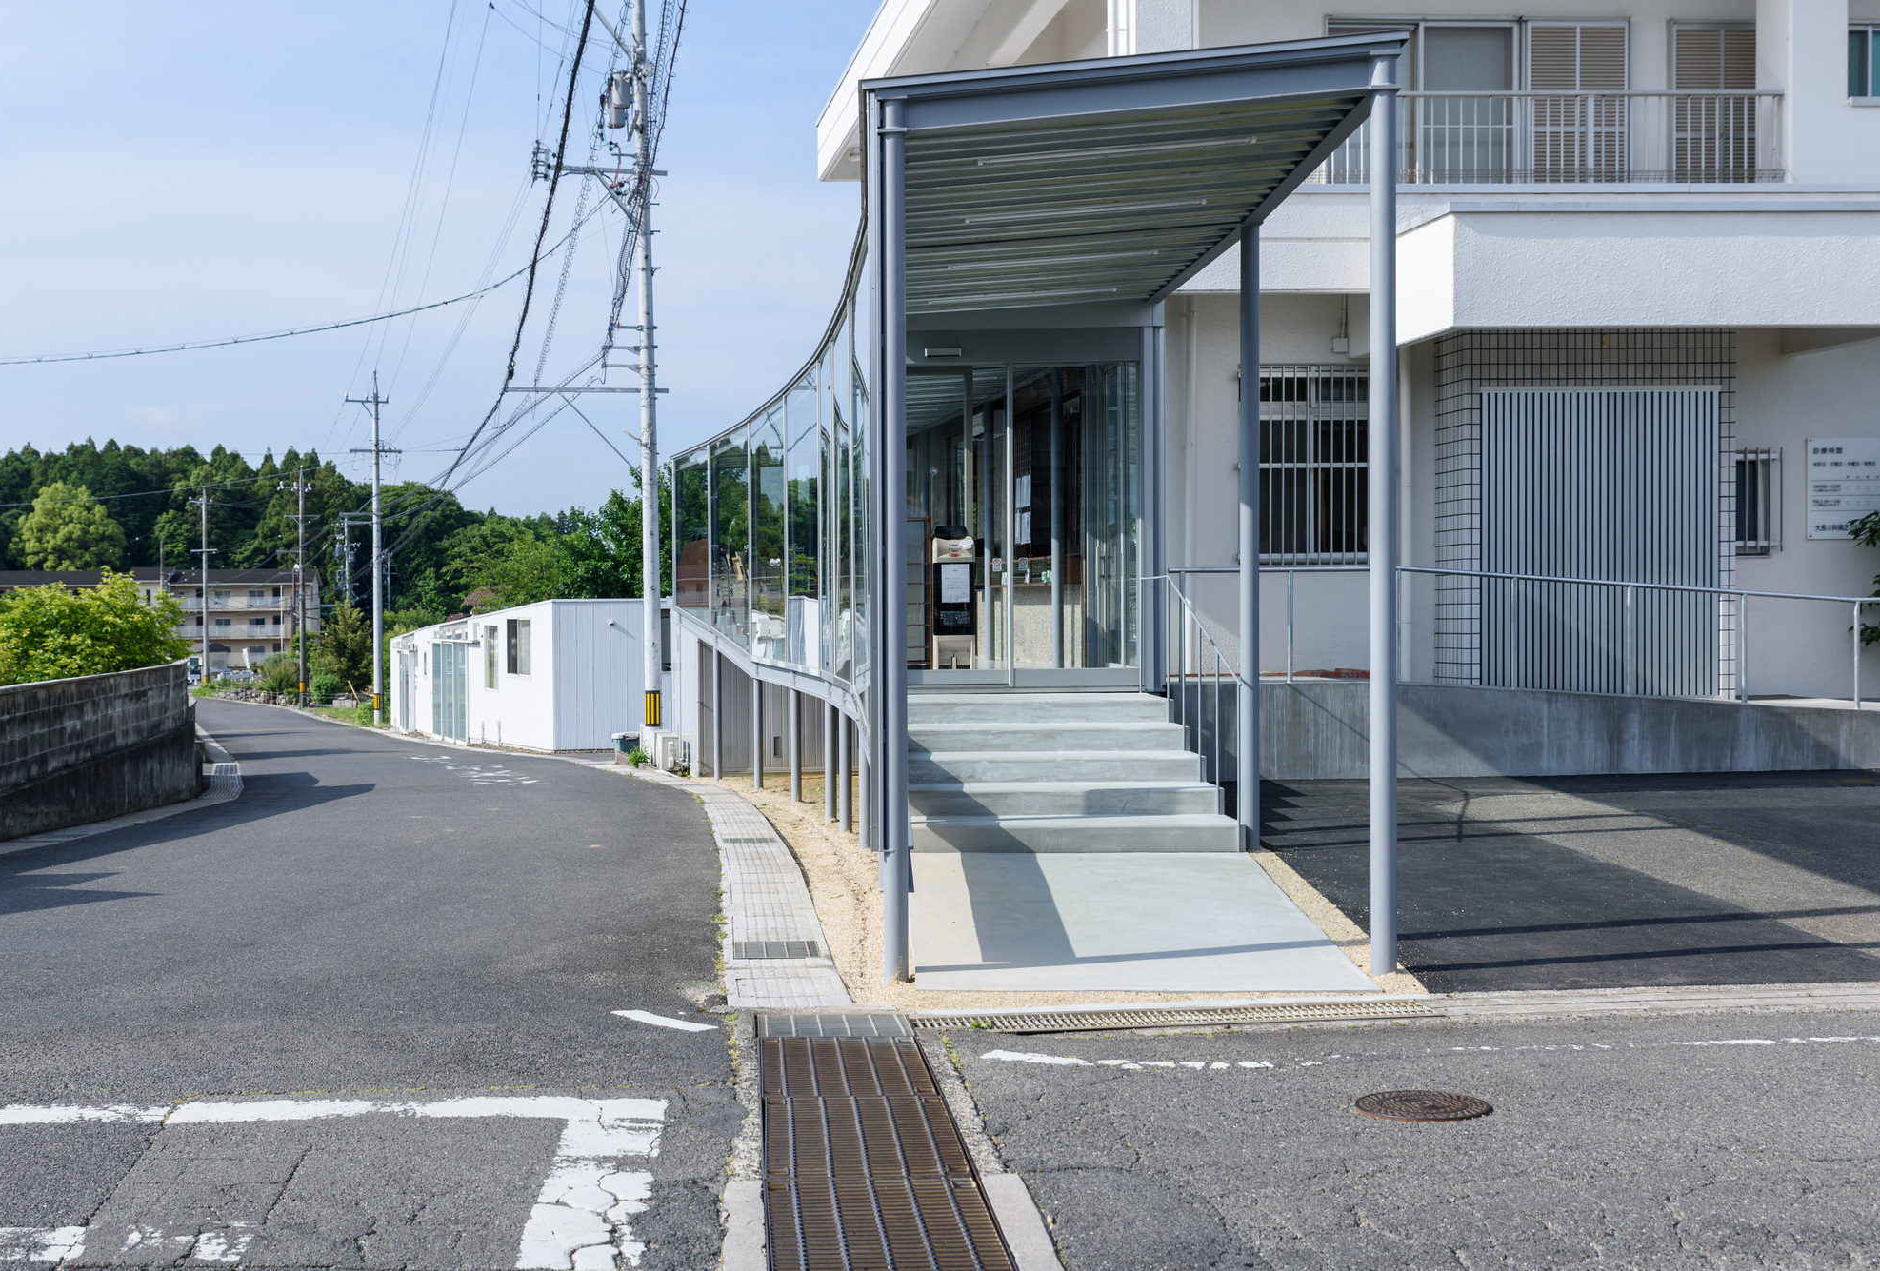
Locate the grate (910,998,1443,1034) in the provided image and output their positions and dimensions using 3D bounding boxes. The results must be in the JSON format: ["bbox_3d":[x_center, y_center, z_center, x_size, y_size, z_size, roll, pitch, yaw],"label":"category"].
[{"bbox_3d":[0.916,1.497,7.450,2.060,0.040,0.350,-1,-1,-3],"label":"grate"}]

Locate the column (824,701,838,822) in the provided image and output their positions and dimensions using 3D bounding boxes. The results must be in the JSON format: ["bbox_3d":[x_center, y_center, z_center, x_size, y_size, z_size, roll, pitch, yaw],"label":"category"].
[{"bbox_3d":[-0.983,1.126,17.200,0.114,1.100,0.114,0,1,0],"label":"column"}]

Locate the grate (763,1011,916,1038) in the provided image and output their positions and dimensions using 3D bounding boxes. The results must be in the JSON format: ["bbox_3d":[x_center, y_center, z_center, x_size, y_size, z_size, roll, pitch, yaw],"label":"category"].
[{"bbox_3d":[-0.408,1.504,7.350,0.590,0.040,0.500,-1,-1,0],"label":"grate"}]

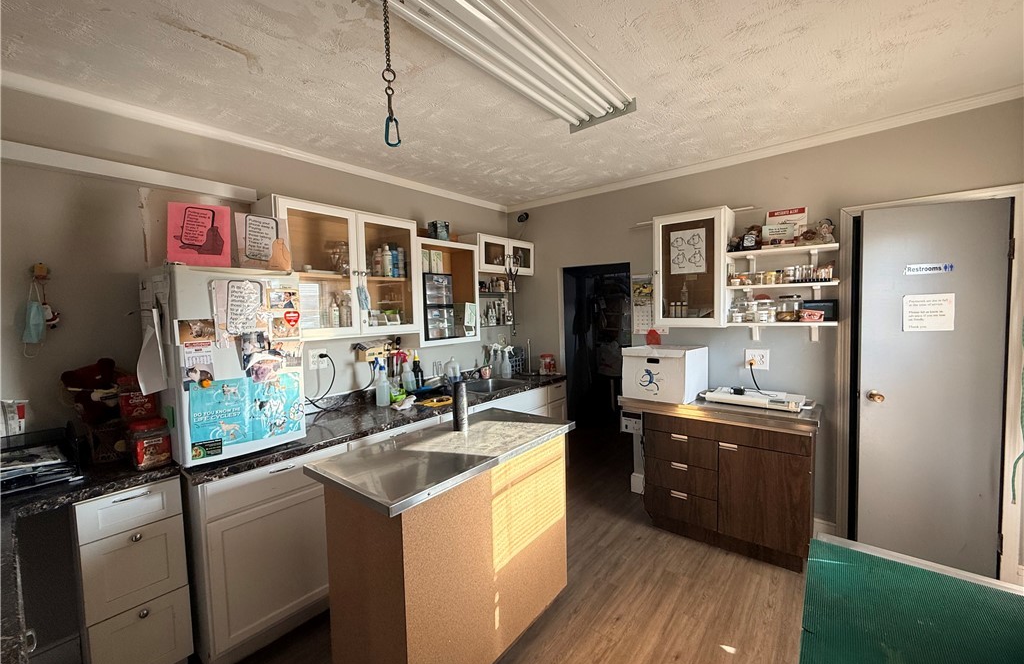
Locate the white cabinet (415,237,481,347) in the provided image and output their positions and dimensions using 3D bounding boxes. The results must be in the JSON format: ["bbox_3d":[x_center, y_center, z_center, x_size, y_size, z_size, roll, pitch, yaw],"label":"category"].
[{"bbox_3d":[-0.573,-0.295,3.208,0.316,0.762,0.613,1,4,39],"label":"white cabinet"}]

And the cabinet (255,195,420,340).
[{"bbox_3d":[-1.037,-0.348,2.576,0.280,0.759,0.912,1,4,39],"label":"cabinet"}]

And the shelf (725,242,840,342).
[{"bbox_3d":[1.694,-0.223,2.605,0.568,0.578,0.245,1,4,39],"label":"shelf"}]

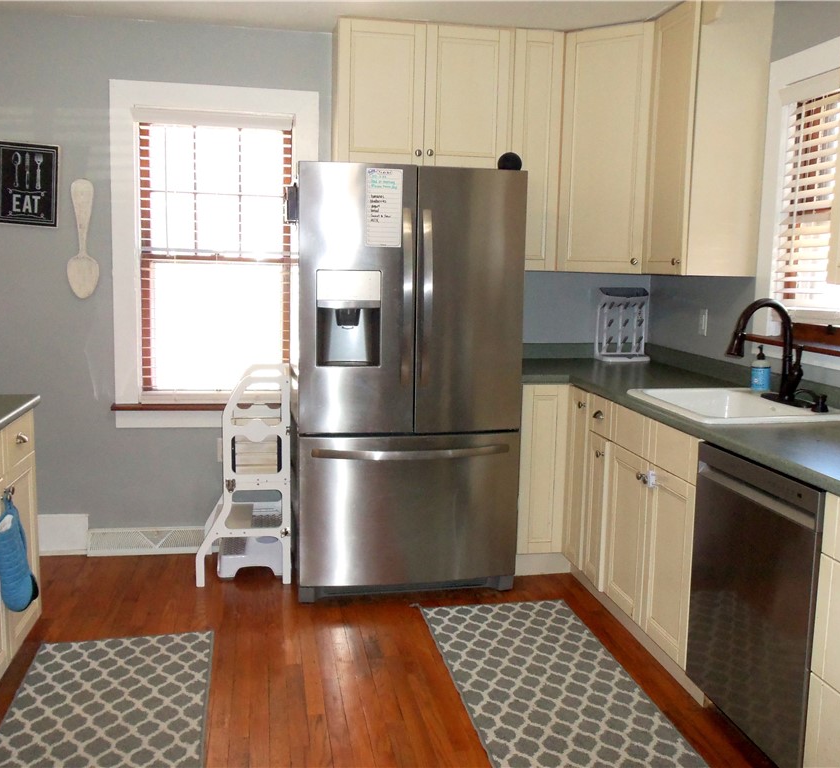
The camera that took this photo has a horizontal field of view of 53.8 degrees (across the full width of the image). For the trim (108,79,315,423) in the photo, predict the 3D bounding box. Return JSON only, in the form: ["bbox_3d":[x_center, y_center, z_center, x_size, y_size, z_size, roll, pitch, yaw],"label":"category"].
[{"bbox_3d":[-0.948,-0.576,3.883,0.945,1.580,0.090,0,8,-11],"label":"trim"}]

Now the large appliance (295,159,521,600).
[{"bbox_3d":[-0.094,-0.021,3.691,0.906,1.759,0.768,0,8,-11],"label":"large appliance"}]

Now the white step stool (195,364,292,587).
[{"bbox_3d":[-0.790,0.394,3.731,0.405,0.918,0.430,0,8,-11],"label":"white step stool"}]

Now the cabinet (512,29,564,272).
[{"bbox_3d":[0.488,-1.067,3.910,0.244,1.058,0.337,0,8,-11],"label":"cabinet"}]

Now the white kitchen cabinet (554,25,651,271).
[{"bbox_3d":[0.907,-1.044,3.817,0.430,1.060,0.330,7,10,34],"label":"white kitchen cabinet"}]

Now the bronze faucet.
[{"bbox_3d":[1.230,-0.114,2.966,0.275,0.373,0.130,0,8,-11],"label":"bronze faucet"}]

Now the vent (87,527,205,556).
[{"bbox_3d":[-1.289,0.749,3.960,0.568,0.119,0.057,0,8,-11],"label":"vent"}]

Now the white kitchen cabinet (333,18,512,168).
[{"bbox_3d":[-0.003,-1.284,3.785,0.763,0.613,0.337,0,8,-11],"label":"white kitchen cabinet"}]

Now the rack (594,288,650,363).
[{"bbox_3d":[1.038,-0.298,4.185,0.268,0.361,0.144,0,8,-11],"label":"rack"}]

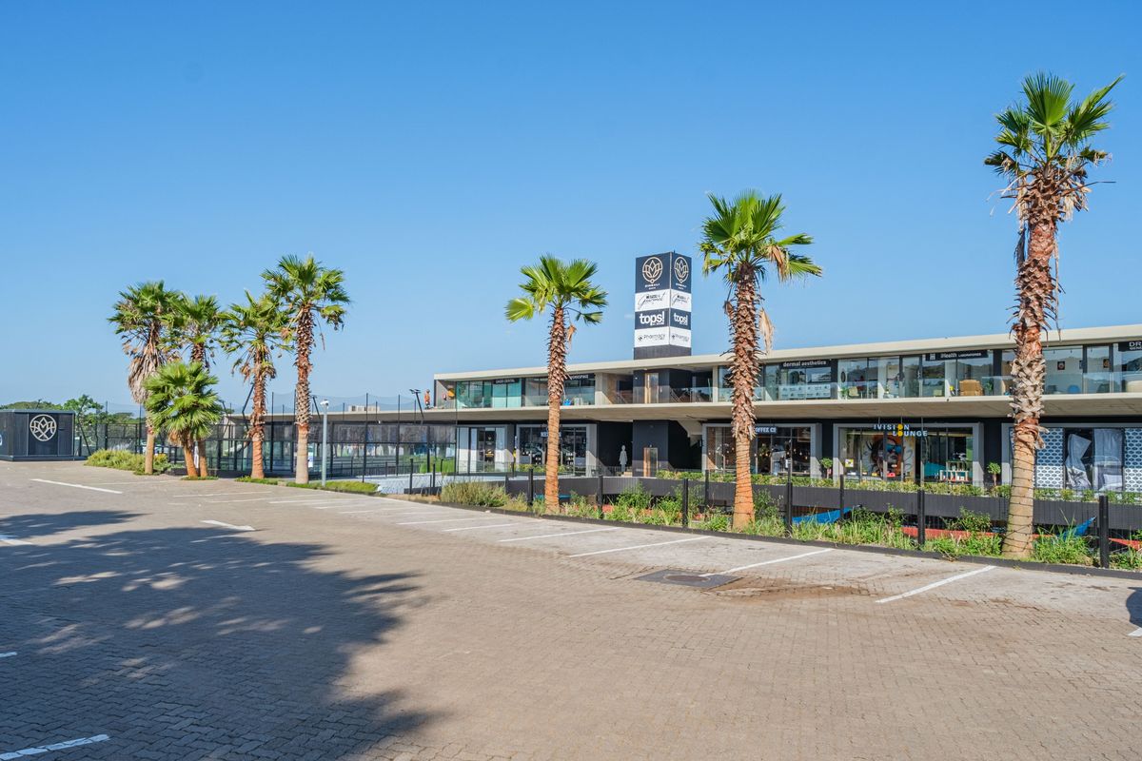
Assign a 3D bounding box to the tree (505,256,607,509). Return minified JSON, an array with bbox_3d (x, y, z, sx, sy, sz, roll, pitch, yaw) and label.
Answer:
[{"bbox_3d":[-0.420,0.003,20.511,2.787,6.834,2.703,1,-4,0],"label":"tree"}]

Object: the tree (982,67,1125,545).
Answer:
[{"bbox_3d":[8.277,-1.197,12.957,2.360,8.306,2.289,1,-4,0],"label":"tree"}]

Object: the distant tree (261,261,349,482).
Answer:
[{"bbox_3d":[-10.452,-0.472,29.777,3.369,8.960,3.268,1,-4,0],"label":"distant tree"}]

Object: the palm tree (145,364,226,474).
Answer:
[{"bbox_3d":[-16.635,1.661,32.653,3.429,4.933,3.326,1,-4,0],"label":"palm tree"}]

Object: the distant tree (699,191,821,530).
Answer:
[{"bbox_3d":[3.987,-0.459,16.020,2.585,7.115,2.507,1,-4,0],"label":"distant tree"}]

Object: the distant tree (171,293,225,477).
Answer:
[{"bbox_3d":[-16.686,0.156,33.550,2.865,8.066,2.779,1,-4,0],"label":"distant tree"}]

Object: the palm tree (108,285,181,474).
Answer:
[{"bbox_3d":[-20.116,-0.150,35.780,3.550,9.055,3.444,1,-4,0],"label":"palm tree"}]

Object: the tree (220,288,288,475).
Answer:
[{"bbox_3d":[-13.408,0.169,32.246,2.997,7.954,2.907,1,-4,0],"label":"tree"}]

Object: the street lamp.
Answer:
[{"bbox_3d":[-9.242,2.345,28.600,0.340,3.226,0.340,1,-4,0],"label":"street lamp"}]

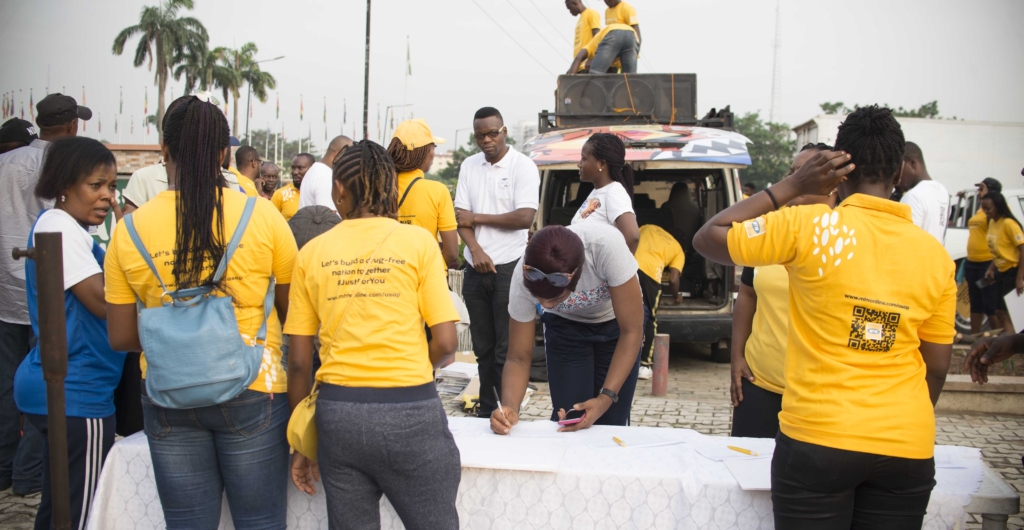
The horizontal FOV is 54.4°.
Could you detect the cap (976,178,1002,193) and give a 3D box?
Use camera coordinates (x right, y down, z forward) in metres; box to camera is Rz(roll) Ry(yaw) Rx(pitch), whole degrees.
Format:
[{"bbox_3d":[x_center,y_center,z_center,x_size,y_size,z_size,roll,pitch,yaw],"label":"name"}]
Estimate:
[{"bbox_3d":[4.842,-0.806,10.100,0.260,0.150,0.180,0,3,-21],"label":"cap"}]

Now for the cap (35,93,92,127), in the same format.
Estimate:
[{"bbox_3d":[-1.846,-0.636,4.100,0.260,0.140,0.180,-3,6,-42],"label":"cap"}]

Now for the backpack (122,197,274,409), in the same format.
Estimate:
[{"bbox_3d":[-0.834,0.102,2.650,0.370,0.520,0.190,-3,3,-6],"label":"backpack"}]

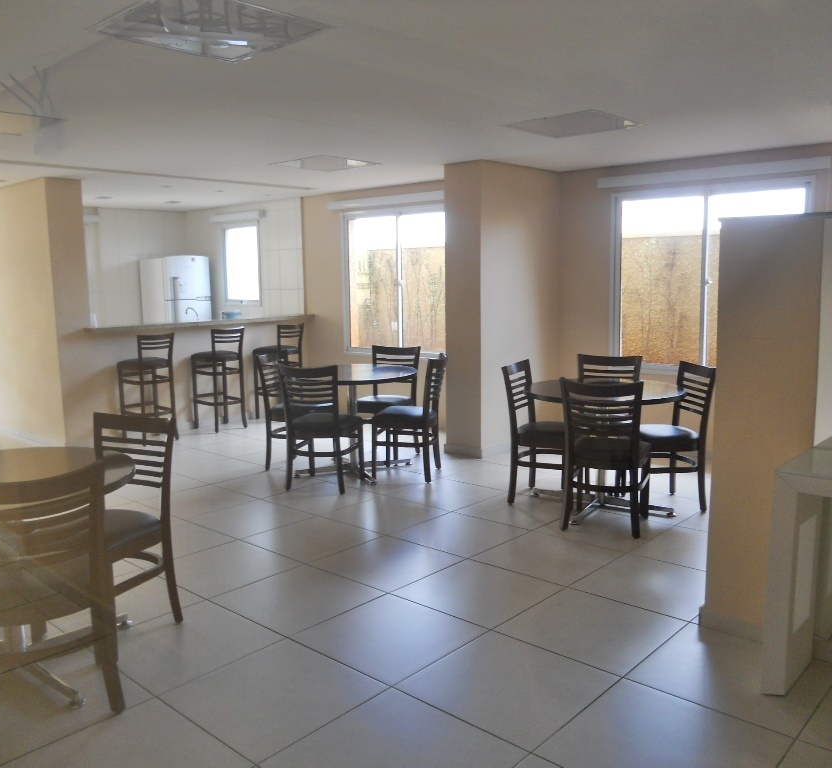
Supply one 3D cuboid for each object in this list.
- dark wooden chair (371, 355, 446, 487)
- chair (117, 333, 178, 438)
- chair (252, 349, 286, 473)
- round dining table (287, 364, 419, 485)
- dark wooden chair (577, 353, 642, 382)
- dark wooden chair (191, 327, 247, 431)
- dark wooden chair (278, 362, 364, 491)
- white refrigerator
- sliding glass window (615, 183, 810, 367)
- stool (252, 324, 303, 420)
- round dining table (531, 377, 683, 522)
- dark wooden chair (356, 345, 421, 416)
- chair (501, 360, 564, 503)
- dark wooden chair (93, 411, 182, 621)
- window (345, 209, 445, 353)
[{"bbox_3d":[-0.052,0.238,5.960,0.490,0.900,0.445,1,8,14],"label":"dark wooden chair"},{"bbox_3d":[-2.471,0.030,7.369,0.435,0.995,0.385,6,11,41],"label":"chair"},{"bbox_3d":[-0.914,0.203,6.173,0.525,0.888,0.455,2,9,21],"label":"chair"},{"bbox_3d":[-0.478,0.278,6.092,1.000,0.750,1.000,-1,8,0],"label":"round dining table"},{"bbox_3d":[1.272,0.267,5.496,0.455,0.888,0.525,3,9,28],"label":"dark wooden chair"},{"bbox_3d":[-1.950,-0.057,7.913,0.435,0.995,0.385,6,11,42],"label":"dark wooden chair"},{"bbox_3d":[-0.660,0.284,5.710,0.445,0.900,0.490,2,9,17],"label":"dark wooden chair"},{"bbox_3d":[-3.013,-0.737,10.197,0.660,1.730,0.610,6,11,42],"label":"white refrigerator"},{"bbox_3d":[2.212,-0.775,6.147,1.530,1.450,0.100,6,11,42],"label":"sliding glass window"},{"bbox_3d":[-1.435,-0.135,8.390,0.435,0.995,0.385,5,10,37],"label":"stool"},{"bbox_3d":[1.182,0.396,5.093,1.000,0.750,1.000,-1,8,0],"label":"round dining table"},{"bbox_3d":[-0.252,0.157,6.549,0.445,0.900,0.490,3,9,25],"label":"dark wooden chair"},{"bbox_3d":[0.844,0.316,5.197,0.525,0.888,0.455,4,9,28],"label":"chair"},{"bbox_3d":[-1.292,0.609,3.352,0.455,0.888,0.525,3,9,25],"label":"dark wooden chair"},{"bbox_3d":[-0.154,-1.017,8.098,1.600,1.490,0.100,6,11,42],"label":"window"}]

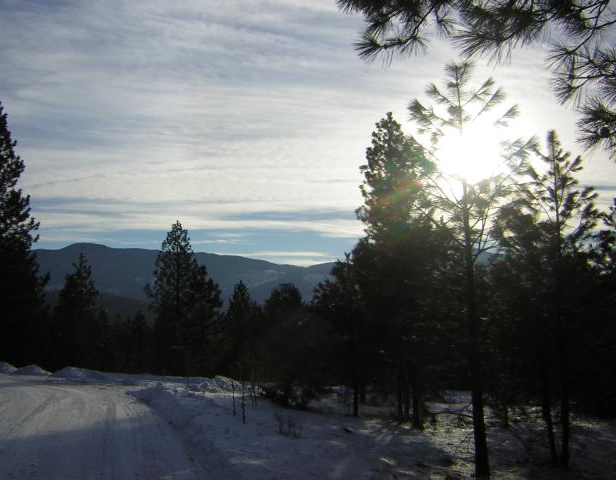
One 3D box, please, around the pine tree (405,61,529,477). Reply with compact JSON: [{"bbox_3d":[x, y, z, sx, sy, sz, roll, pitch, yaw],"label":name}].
[{"bbox_3d":[2.146,0.258,9.010,1.680,5.660,1.630,-1,-8,0],"label":"pine tree"}]

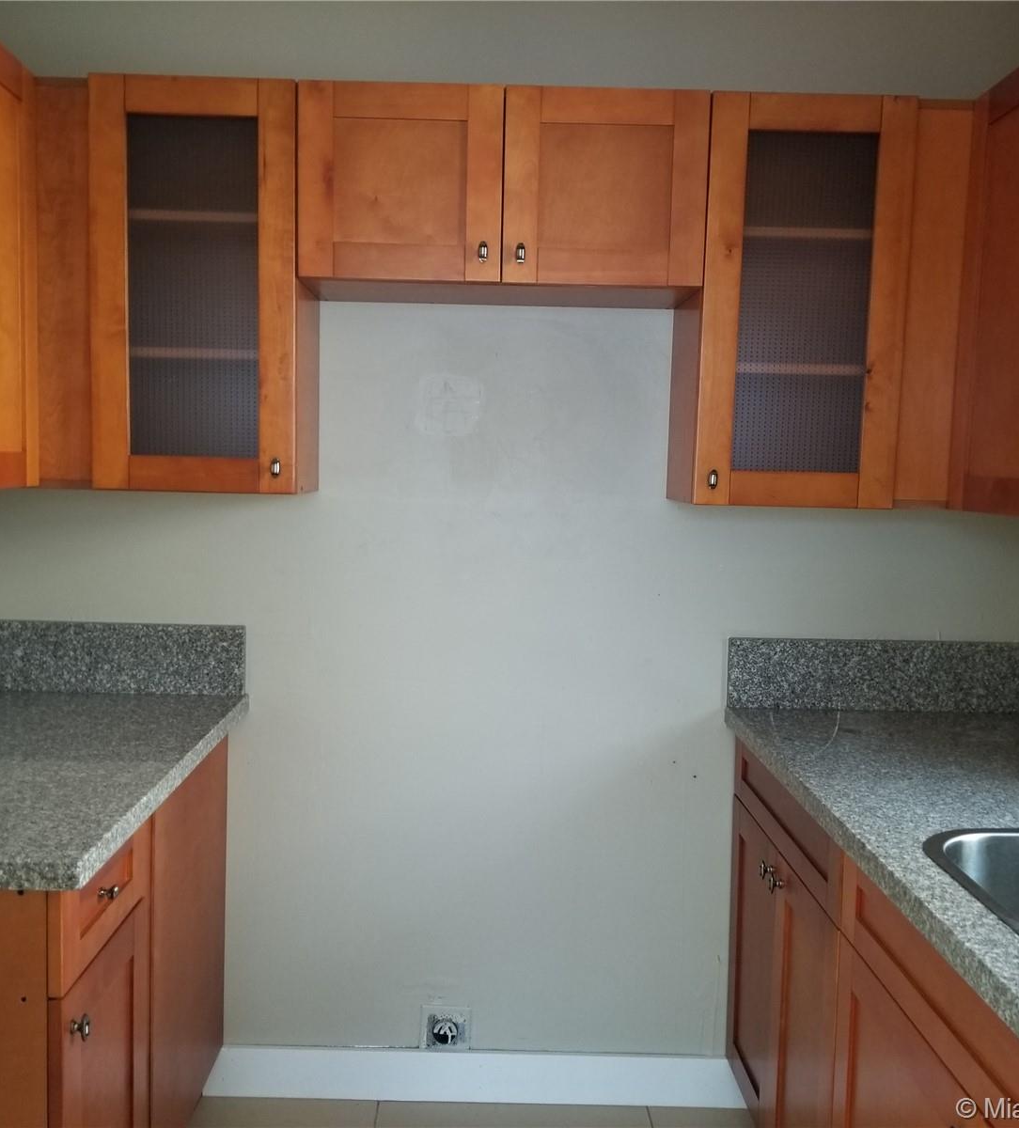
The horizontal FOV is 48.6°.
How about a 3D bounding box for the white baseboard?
[{"bbox_3d":[-0.074,1.163,2.569,1.235,0.115,0.015,1,5,-1],"label":"white baseboard"}]

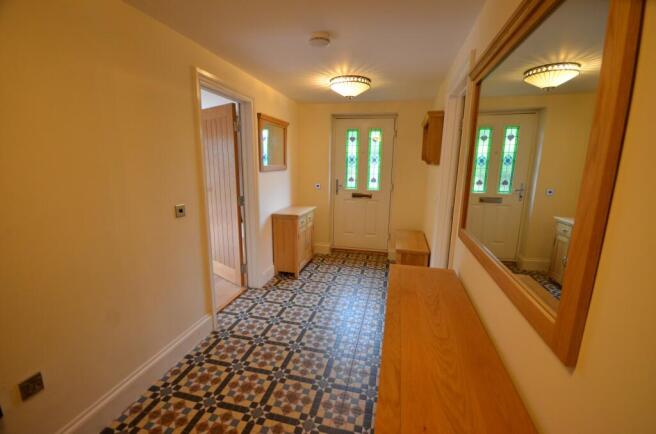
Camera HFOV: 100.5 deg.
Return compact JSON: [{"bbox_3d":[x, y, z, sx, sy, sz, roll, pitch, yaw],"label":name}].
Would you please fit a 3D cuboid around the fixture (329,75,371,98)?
[{"bbox_3d":[0.236,-1.340,2.865,0.430,0.180,0.430,3,11,14],"label":"fixture"}]

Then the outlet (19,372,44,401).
[{"bbox_3d":[-1.277,0.737,1.179,0.012,0.087,0.082,3,11,14],"label":"outlet"}]

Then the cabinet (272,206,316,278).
[{"bbox_3d":[-0.432,0.314,3.673,0.370,0.825,0.700,3,11,14],"label":"cabinet"}]

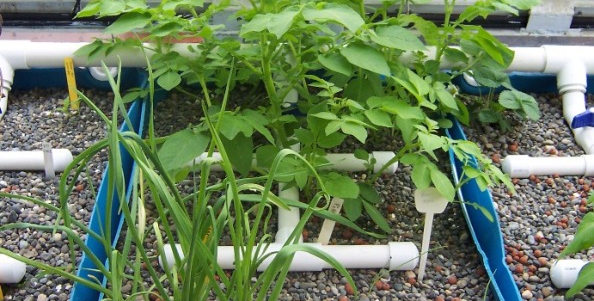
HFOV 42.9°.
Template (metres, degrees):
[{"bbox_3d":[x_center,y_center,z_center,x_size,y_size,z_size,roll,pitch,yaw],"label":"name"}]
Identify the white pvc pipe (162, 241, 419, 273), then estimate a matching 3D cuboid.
[{"bbox_3d":[-0.009,0.156,1.110,0.376,0.041,0.041,0,37,0],"label":"white pvc pipe"}]

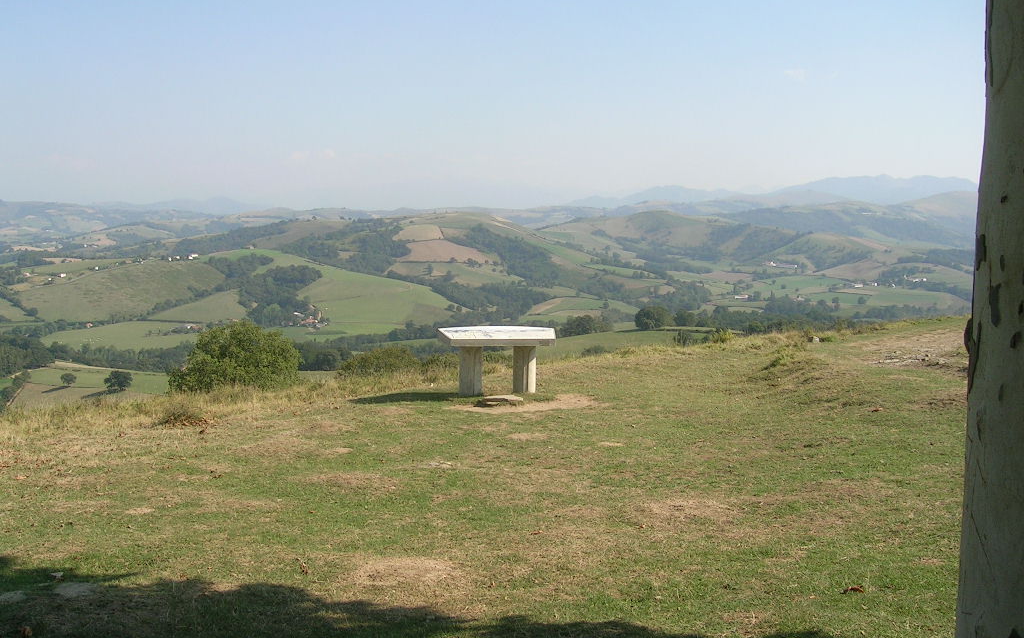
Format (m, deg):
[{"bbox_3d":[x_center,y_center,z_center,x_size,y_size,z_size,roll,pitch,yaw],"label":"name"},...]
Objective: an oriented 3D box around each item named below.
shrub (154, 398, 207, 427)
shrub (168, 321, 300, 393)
[{"bbox_3d":[-4.118,1.165,12.900,0.648,0.350,0.550,0,6,0],"label":"shrub"},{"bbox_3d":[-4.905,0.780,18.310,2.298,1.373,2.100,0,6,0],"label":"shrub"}]

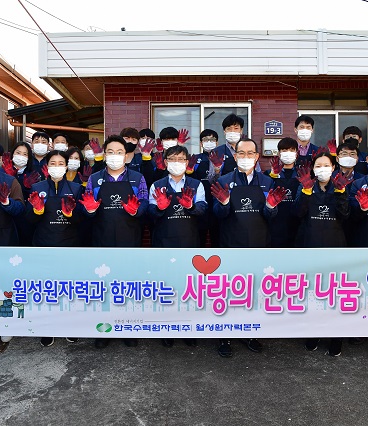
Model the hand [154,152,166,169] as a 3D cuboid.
[{"bbox_3d":[-0.227,-0.498,4.120,0.115,0.185,0.070,-12,2,-5],"label":"hand"}]

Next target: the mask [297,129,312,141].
[{"bbox_3d":[1.192,-0.768,4.200,0.145,0.115,0.080,0,2,13],"label":"mask"}]

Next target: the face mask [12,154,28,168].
[{"bbox_3d":[-1.534,-0.483,4.000,0.142,0.115,0.090,0,1,-20],"label":"face mask"}]

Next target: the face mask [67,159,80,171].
[{"bbox_3d":[-1.062,-0.462,4.120,0.140,0.110,0.080,0,2,-2],"label":"face mask"}]

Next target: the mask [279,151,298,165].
[{"bbox_3d":[0.931,-0.488,3.800,0.145,0.110,0.080,0,2,12],"label":"mask"}]

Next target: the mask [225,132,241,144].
[{"bbox_3d":[0.503,-0.772,4.420,0.150,0.113,0.090,0,1,3],"label":"mask"}]

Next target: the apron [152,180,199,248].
[{"bbox_3d":[-0.063,0.130,3.600,0.420,0.820,0.220,0,2,-3],"label":"apron"}]

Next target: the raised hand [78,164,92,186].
[{"bbox_3d":[-0.947,-0.361,4.100,0.130,0.200,0.070,8,2,-10],"label":"raised hand"}]

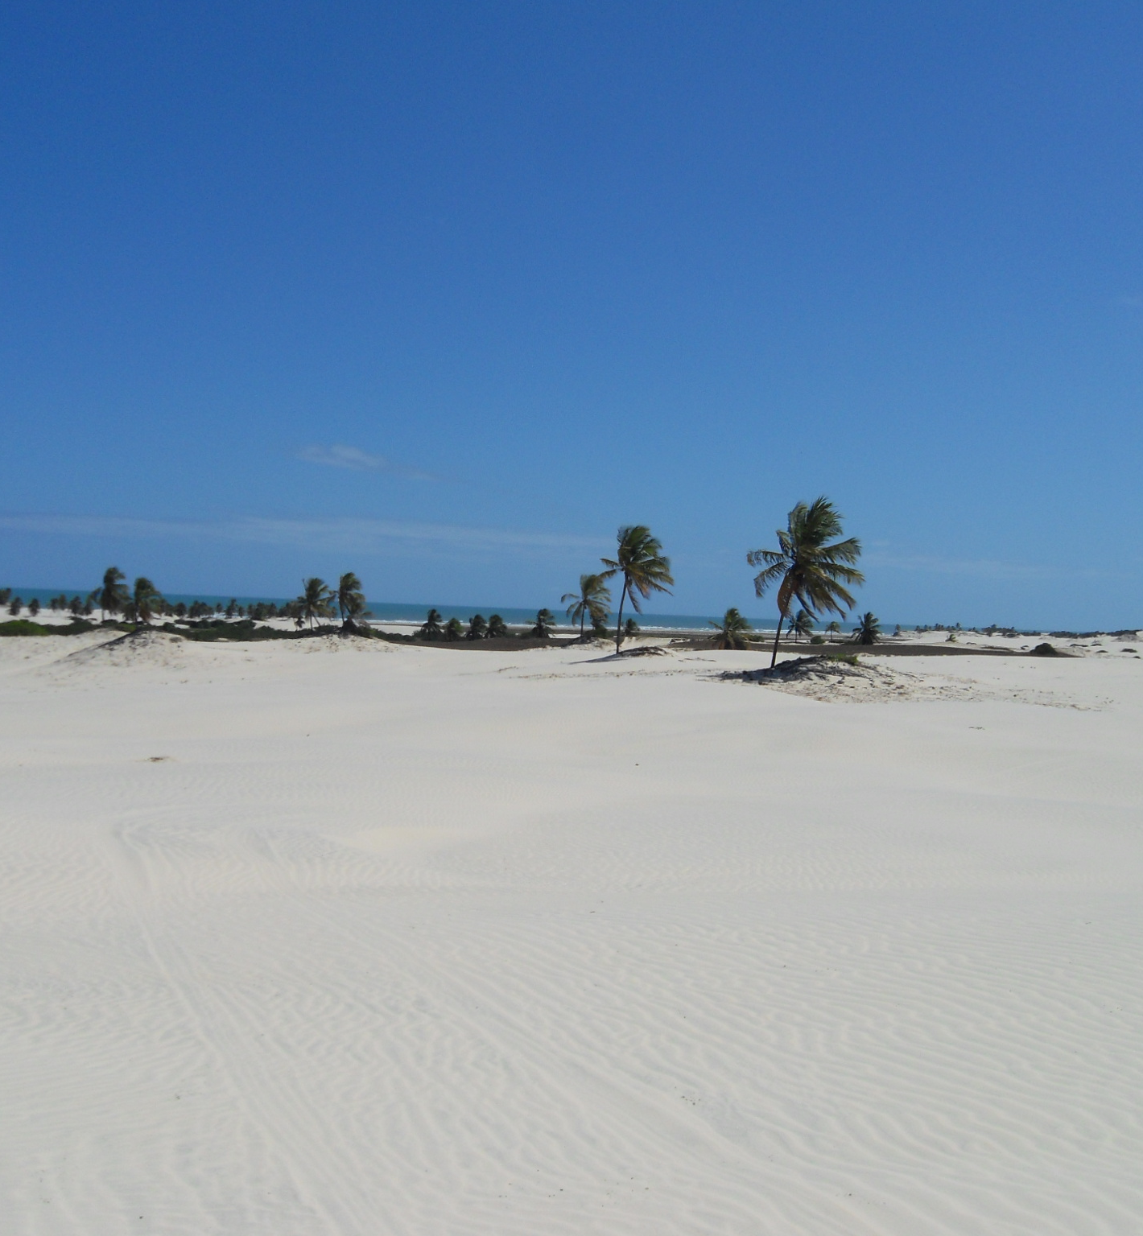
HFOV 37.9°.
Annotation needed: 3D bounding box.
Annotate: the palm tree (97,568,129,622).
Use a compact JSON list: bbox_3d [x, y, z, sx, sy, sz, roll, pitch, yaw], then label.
[{"bbox_3d":[-53.639,-2.712,195.000,3.770,6.480,4.330,2,0,0],"label":"palm tree"}]

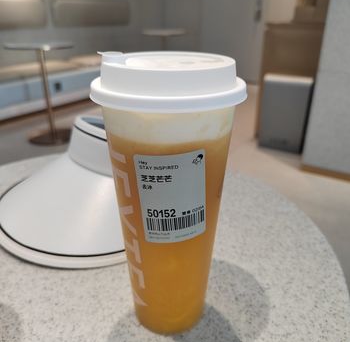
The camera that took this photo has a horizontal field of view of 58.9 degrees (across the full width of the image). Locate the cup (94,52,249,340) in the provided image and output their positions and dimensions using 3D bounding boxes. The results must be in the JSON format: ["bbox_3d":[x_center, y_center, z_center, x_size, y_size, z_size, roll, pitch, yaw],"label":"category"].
[{"bbox_3d":[-0.004,0.026,0.229,0.095,0.203,0.095,0,26,0],"label":"cup"}]

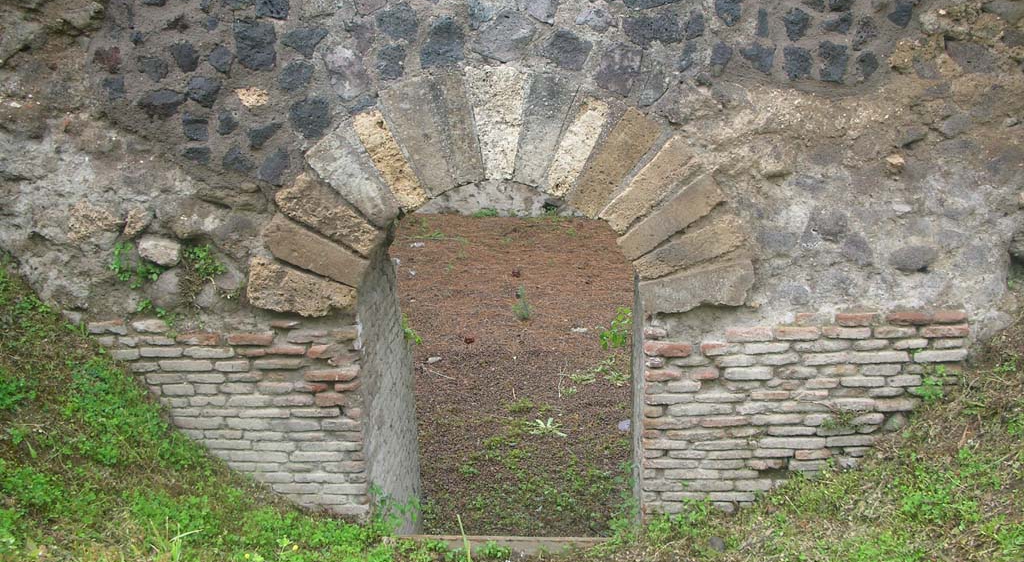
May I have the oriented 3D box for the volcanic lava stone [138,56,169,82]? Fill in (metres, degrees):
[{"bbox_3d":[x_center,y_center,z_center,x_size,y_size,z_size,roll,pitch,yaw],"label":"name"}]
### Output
[{"bbox_3d":[-1.616,-0.958,4.666,0.134,0.116,0.087,0,7,0],"label":"volcanic lava stone"}]

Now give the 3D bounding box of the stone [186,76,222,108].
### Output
[{"bbox_3d":[-1.390,-0.856,4.679,0.162,0.144,0.108,0,7,0],"label":"stone"}]

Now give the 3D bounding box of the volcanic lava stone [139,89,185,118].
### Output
[{"bbox_3d":[-1.544,-0.782,4.560,0.200,0.120,0.132,-1,12,0],"label":"volcanic lava stone"}]

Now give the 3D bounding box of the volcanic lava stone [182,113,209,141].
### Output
[{"bbox_3d":[-1.397,-0.677,4.569,0.114,0.122,0.100,-1,12,0],"label":"volcanic lava stone"}]

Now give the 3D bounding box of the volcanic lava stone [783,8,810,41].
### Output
[{"bbox_3d":[1.231,-1.110,4.481,0.120,0.142,0.111,-1,12,0],"label":"volcanic lava stone"}]

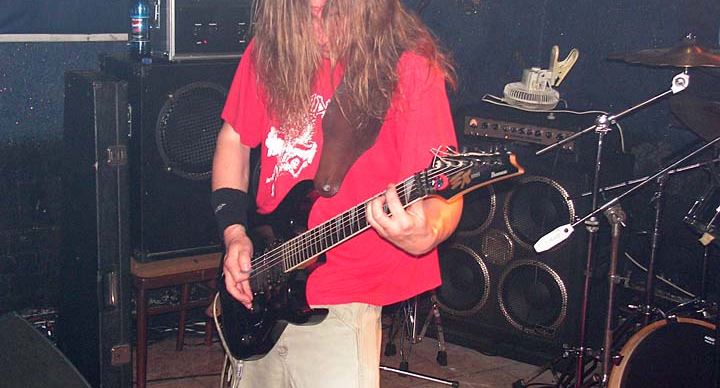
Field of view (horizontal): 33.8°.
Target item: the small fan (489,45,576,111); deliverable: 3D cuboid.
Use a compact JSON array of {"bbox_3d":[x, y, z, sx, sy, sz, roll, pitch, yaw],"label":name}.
[{"bbox_3d":[0.630,-0.416,4.120,0.242,0.222,0.193,10,26,8],"label":"small fan"}]

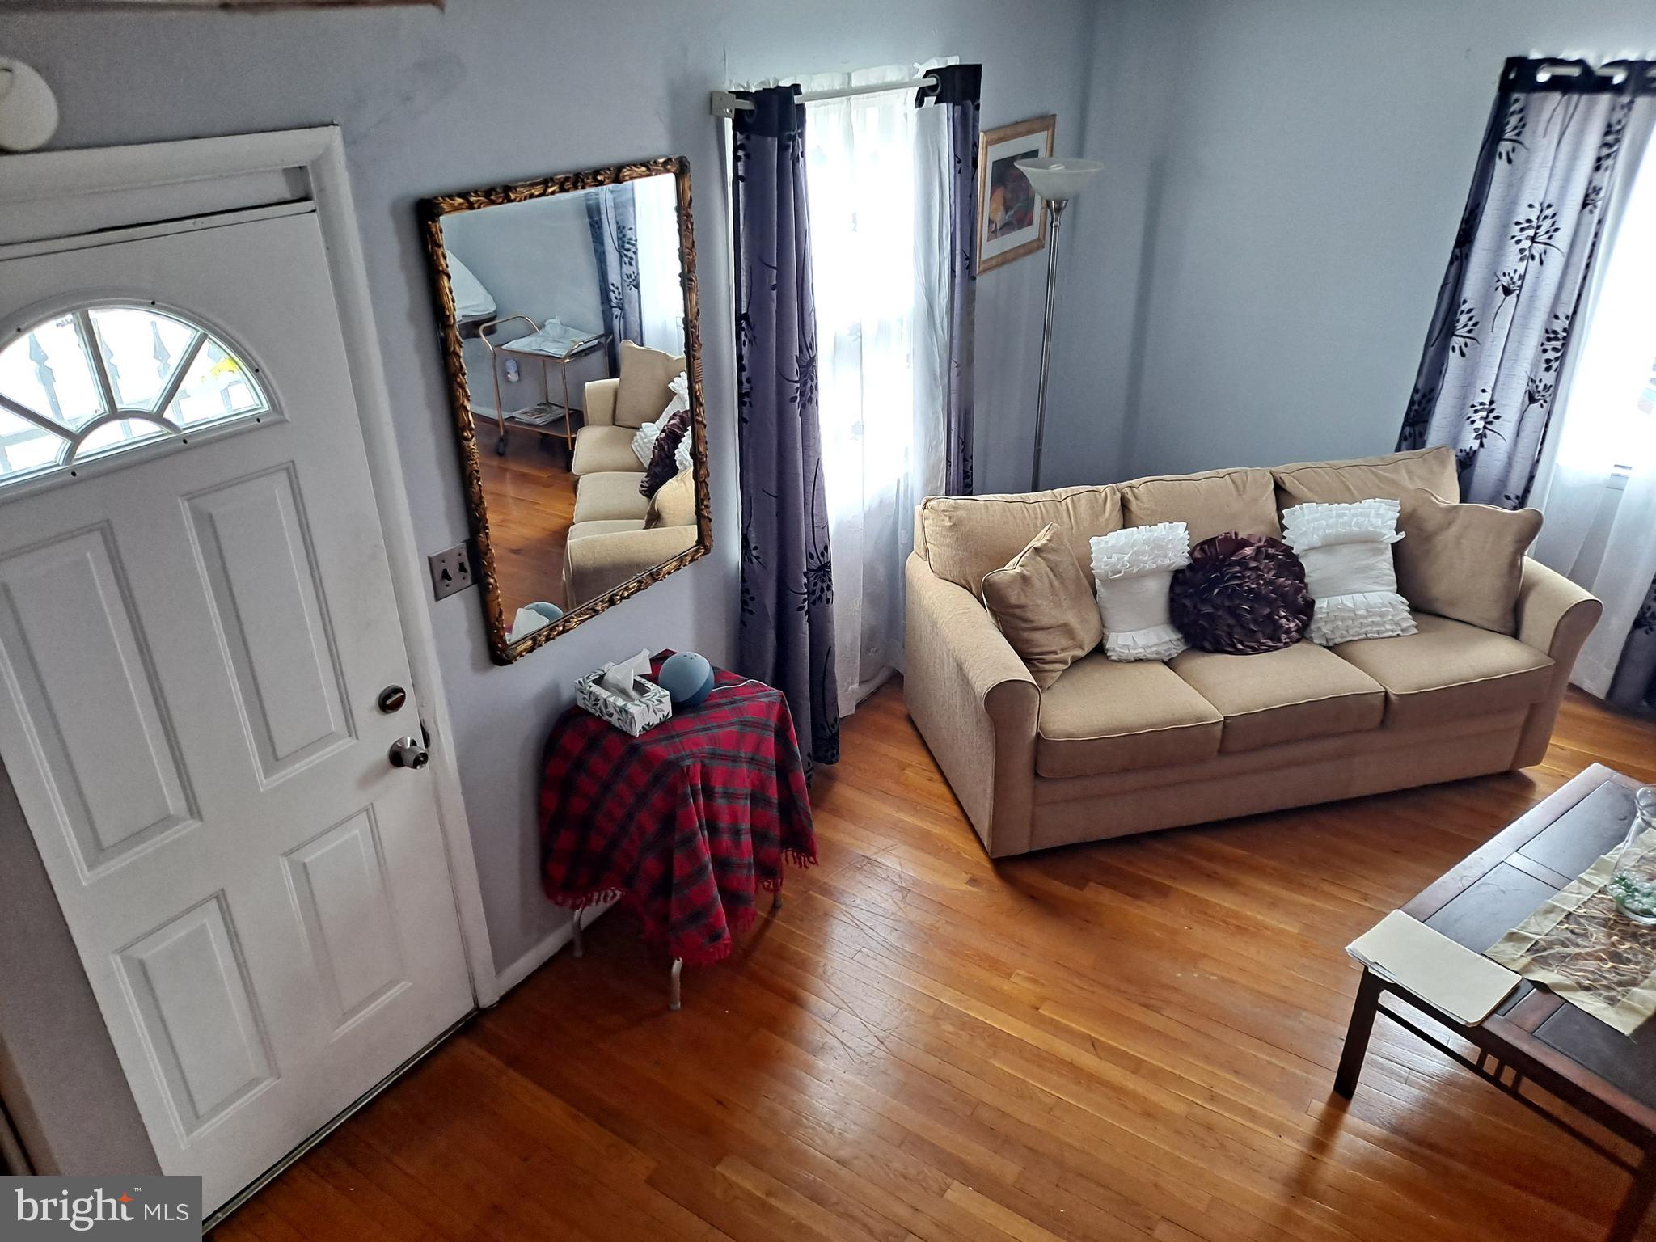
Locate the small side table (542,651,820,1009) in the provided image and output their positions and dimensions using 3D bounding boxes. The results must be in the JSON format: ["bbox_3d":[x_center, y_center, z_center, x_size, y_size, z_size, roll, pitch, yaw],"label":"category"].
[{"bbox_3d":[-0.399,0.502,3.252,0.500,0.600,0.560,18,33,31],"label":"small side table"}]

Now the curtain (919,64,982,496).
[{"bbox_3d":[0.413,-0.759,4.192,0.140,2.140,0.400,18,33,31],"label":"curtain"}]

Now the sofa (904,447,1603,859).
[{"bbox_3d":[1.358,0.041,4.058,2.090,0.910,0.910,-7,29,-12],"label":"sofa"}]

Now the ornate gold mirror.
[{"bbox_3d":[-0.569,-0.520,2.910,0.050,1.065,0.770,18,33,31],"label":"ornate gold mirror"}]

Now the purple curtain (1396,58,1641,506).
[{"bbox_3d":[2.267,-0.771,4.175,0.460,2.150,0.140,18,33,31],"label":"purple curtain"}]

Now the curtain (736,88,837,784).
[{"bbox_3d":[-0.112,-0.397,3.515,0.140,2.140,0.430,18,33,31],"label":"curtain"}]

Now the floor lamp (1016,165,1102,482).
[{"bbox_3d":[0.821,-0.800,4.662,0.310,1.830,0.310,18,33,31],"label":"floor lamp"}]

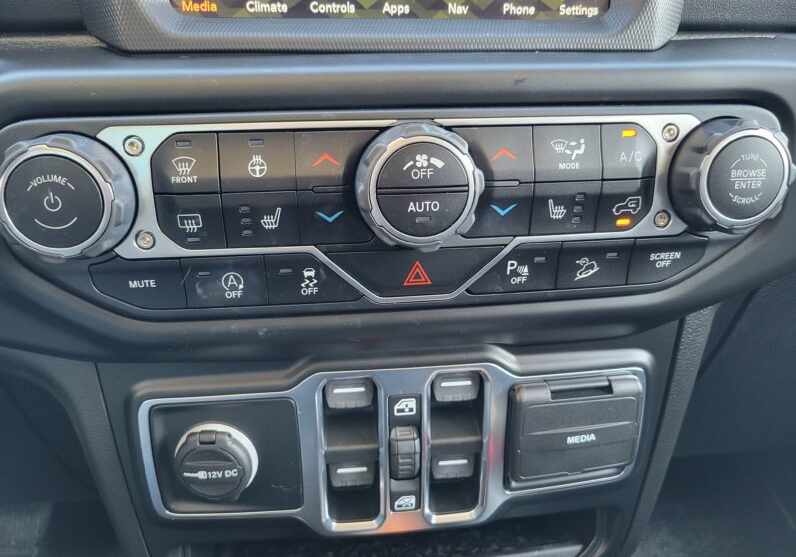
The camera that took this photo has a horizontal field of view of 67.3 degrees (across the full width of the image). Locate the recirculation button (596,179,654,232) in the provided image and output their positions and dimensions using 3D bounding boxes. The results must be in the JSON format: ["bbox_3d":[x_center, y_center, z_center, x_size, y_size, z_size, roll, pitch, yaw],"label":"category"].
[{"bbox_3d":[0.093,-0.031,0.247,0.023,0.022,0.008,-3,26,-6],"label":"recirculation button"}]

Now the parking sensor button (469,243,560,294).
[{"bbox_3d":[0.049,-0.006,0.254,0.038,0.021,0.008,-3,26,-6],"label":"parking sensor button"}]

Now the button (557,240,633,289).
[{"bbox_3d":[0.084,-0.007,0.258,0.032,0.021,0.008,-3,26,-6],"label":"button"}]

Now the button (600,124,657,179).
[{"bbox_3d":[0.092,-0.051,0.242,0.023,0.022,0.008,-3,3,-6],"label":"button"}]

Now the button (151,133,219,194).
[{"bbox_3d":[-0.079,-0.042,0.223,0.024,0.022,0.008,-3,3,-6],"label":"button"}]

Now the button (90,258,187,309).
[{"bbox_3d":[-0.102,0.002,0.237,0.033,0.021,0.008,-3,26,-6],"label":"button"}]

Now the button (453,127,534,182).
[{"bbox_3d":[0.037,-0.048,0.236,0.032,0.022,0.008,-3,3,-6],"label":"button"}]

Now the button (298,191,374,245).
[{"bbox_3d":[-0.024,-0.025,0.234,0.029,0.022,0.008,-3,26,-6],"label":"button"}]

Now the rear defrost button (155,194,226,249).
[{"bbox_3d":[-0.078,-0.023,0.228,0.024,0.022,0.008,-3,26,-6],"label":"rear defrost button"}]

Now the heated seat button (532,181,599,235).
[{"bbox_3d":[0.067,-0.030,0.245,0.028,0.022,0.008,-3,26,-6],"label":"heated seat button"}]

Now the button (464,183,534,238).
[{"bbox_3d":[0.039,-0.029,0.241,0.029,0.022,0.008,-3,26,-6],"label":"button"}]

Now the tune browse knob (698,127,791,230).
[{"bbox_3d":[0.140,-0.042,0.249,0.044,0.044,0.016,-3,13,-6],"label":"tune browse knob"}]

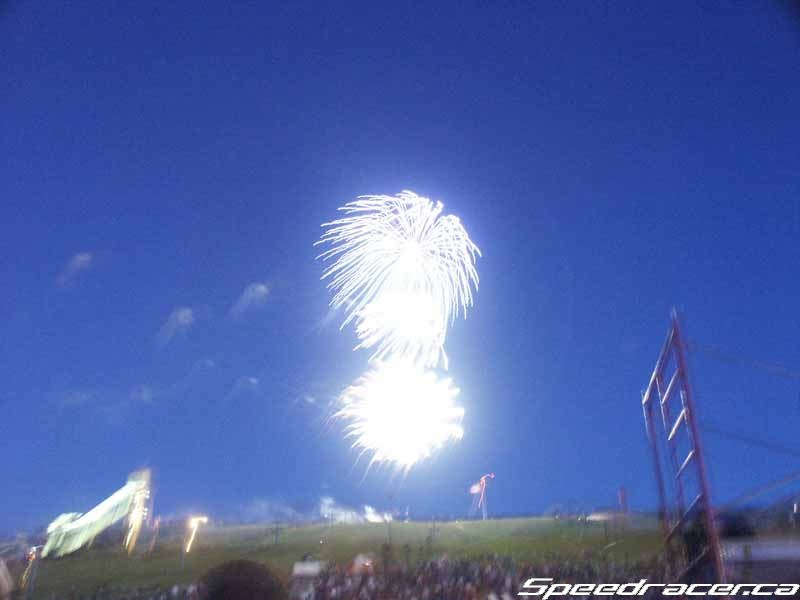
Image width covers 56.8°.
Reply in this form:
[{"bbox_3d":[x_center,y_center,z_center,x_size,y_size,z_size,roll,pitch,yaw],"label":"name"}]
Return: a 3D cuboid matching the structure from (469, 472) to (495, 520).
[{"bbox_3d":[16.530,39.860,150.000,5.000,9.400,3.800,-3,-21,5],"label":"structure"}]

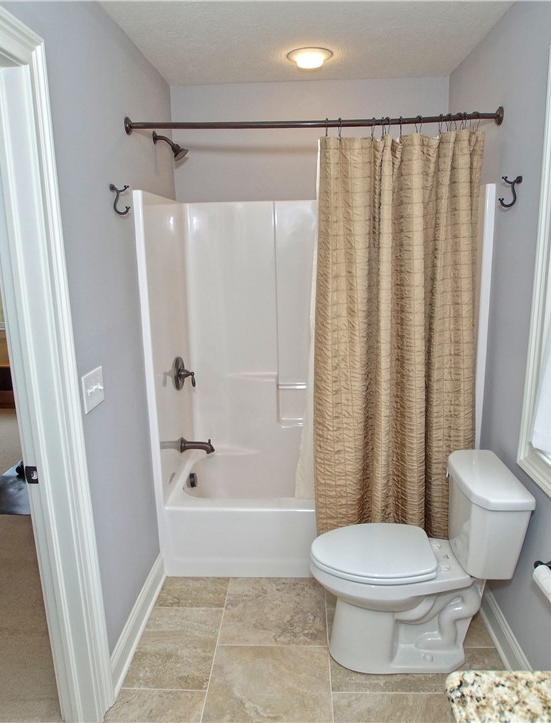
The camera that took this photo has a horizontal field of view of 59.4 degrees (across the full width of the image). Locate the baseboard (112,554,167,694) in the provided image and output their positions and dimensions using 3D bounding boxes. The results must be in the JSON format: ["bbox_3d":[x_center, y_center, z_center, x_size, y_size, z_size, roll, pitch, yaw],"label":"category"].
[{"bbox_3d":[-0.576,1.086,2.089,0.020,0.137,0.675,-1,12,3],"label":"baseboard"}]

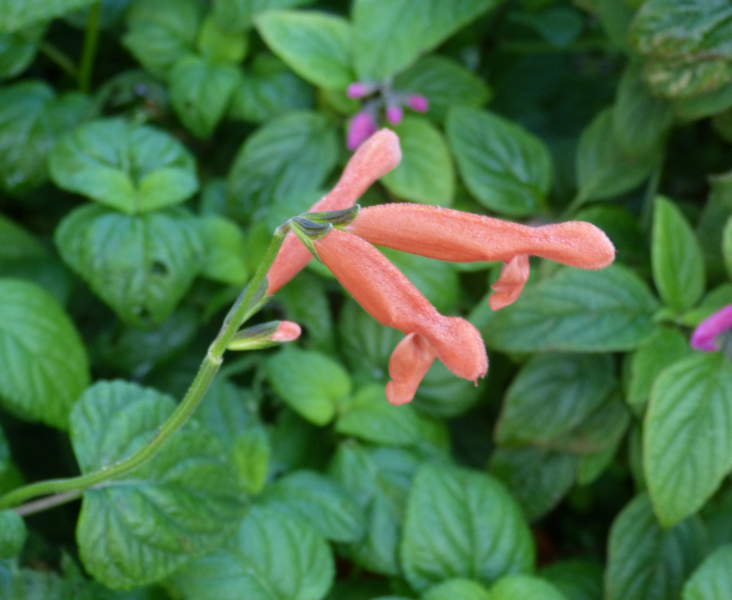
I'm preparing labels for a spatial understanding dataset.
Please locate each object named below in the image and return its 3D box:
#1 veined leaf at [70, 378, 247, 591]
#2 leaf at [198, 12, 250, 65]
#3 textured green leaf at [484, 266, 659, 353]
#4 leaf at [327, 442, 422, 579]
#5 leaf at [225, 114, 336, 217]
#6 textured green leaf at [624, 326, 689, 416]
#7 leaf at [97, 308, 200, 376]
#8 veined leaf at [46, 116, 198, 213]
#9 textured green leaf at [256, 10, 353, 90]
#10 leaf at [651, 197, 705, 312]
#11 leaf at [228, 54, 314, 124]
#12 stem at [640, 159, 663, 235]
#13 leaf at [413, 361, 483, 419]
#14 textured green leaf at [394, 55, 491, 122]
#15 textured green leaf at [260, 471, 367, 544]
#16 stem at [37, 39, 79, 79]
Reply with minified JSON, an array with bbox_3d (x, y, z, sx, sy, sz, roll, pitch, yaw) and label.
[{"bbox_3d":[-0.044,0.040,0.510,0.041,0.010,0.044,-20,64,21],"label":"veined leaf"},{"bbox_3d":[-0.031,-0.057,0.521,0.011,0.003,0.013,8,60,5],"label":"leaf"},{"bbox_3d":[0.043,0.002,0.495,0.037,0.005,0.020,-9,60,-5],"label":"textured green leaf"},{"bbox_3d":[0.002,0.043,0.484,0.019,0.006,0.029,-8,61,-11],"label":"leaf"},{"bbox_3d":[-0.018,-0.028,0.500,0.021,0.006,0.027,27,72,17],"label":"leaf"},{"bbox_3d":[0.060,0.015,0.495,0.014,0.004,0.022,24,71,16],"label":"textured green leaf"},{"bbox_3d":[-0.058,0.010,0.630,0.029,0.007,0.022,-29,60,-31],"label":"leaf"},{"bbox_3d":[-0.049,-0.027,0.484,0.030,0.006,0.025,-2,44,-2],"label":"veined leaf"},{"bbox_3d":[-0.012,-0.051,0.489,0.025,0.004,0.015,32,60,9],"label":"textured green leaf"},{"bbox_3d":[0.076,-0.011,0.580,0.013,0.005,0.030,-13,69,11],"label":"leaf"},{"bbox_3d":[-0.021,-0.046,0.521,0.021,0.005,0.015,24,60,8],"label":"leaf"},{"bbox_3d":[0.064,-0.023,0.532,0.002,0.018,0.002,11,12,2],"label":"stem"},{"bbox_3d":[0.020,0.021,0.600,0.022,0.006,0.019,13,58,8],"label":"leaf"},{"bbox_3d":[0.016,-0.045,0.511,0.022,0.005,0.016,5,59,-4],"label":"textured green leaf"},{"bbox_3d":[-0.014,0.050,0.580,0.028,0.006,0.021,25,54,12],"label":"textured green leaf"},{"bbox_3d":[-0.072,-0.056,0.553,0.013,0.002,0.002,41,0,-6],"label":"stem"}]

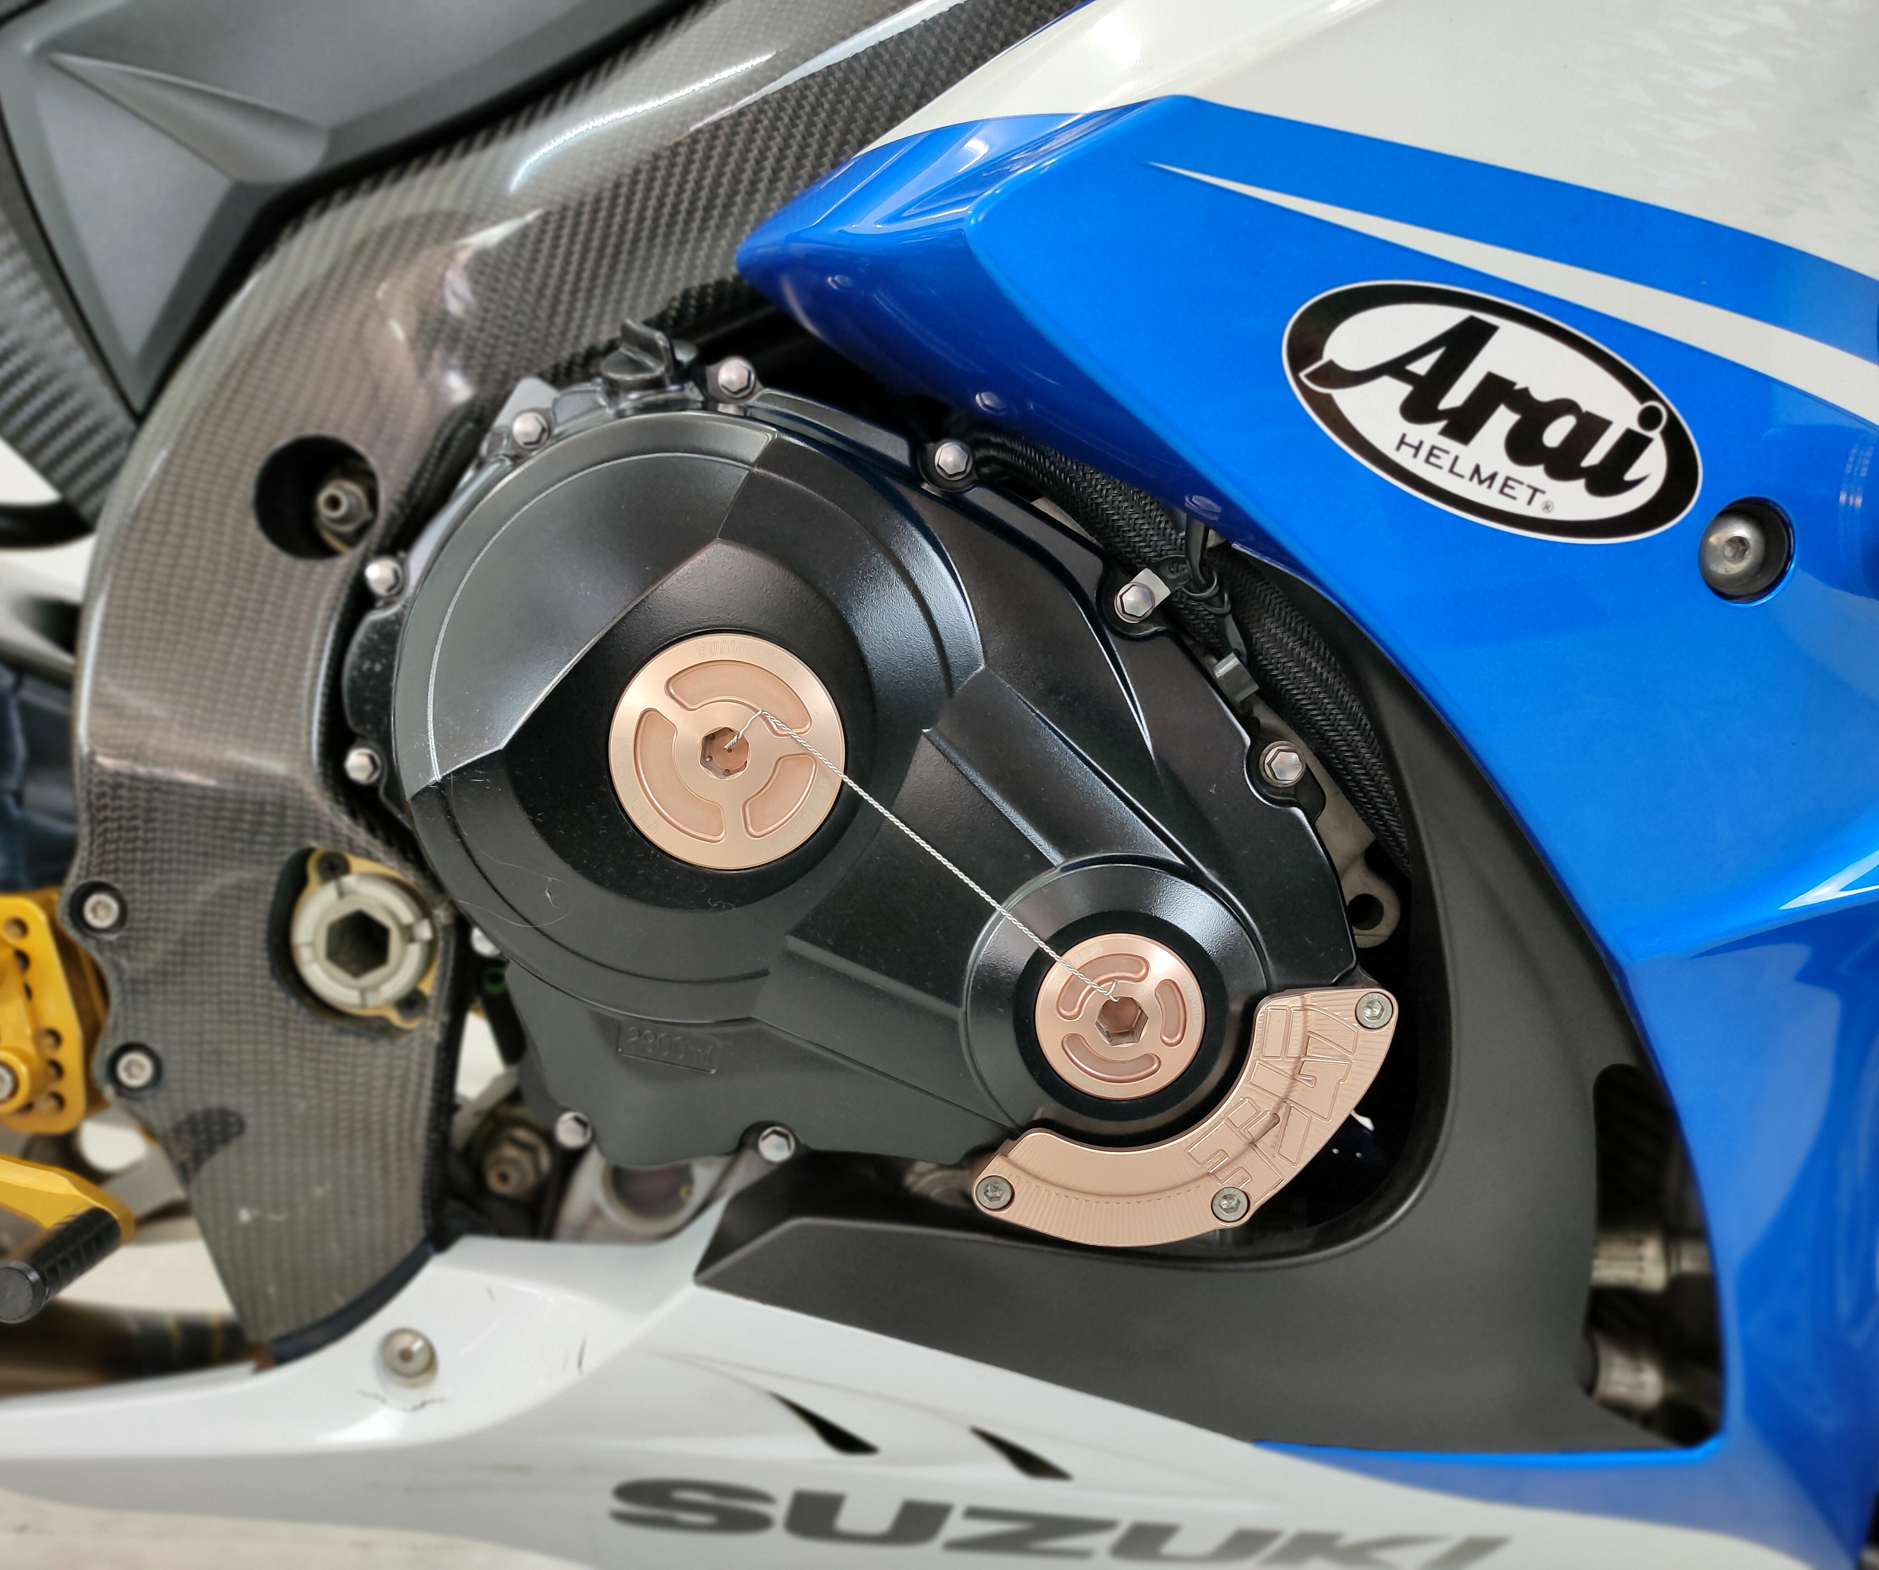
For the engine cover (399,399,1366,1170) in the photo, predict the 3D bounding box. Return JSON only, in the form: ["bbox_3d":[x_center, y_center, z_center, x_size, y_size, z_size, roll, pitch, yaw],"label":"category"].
[{"bbox_3d":[-0.017,0.000,0.515,0.262,0.212,0.070,0,2,-2],"label":"engine cover"}]

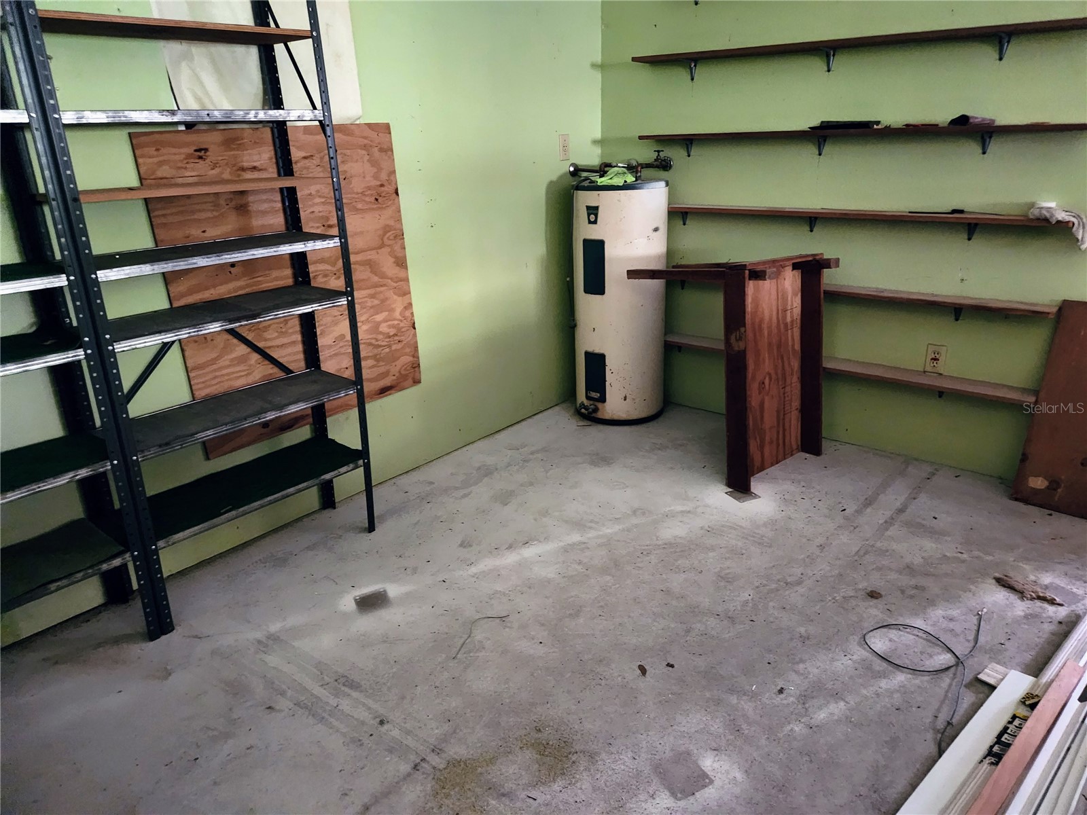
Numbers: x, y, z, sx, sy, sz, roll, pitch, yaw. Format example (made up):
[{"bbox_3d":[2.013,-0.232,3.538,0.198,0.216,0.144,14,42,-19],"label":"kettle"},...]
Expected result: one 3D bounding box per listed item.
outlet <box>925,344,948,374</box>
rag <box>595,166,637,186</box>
[{"bbox_3d":[1.613,-0.199,2.970,0.071,0.117,0.012,15,25,37],"label":"outlet"},{"bbox_3d":[0.332,-1.056,3.302,0.175,0.080,0.190,1,20,6],"label":"rag"}]

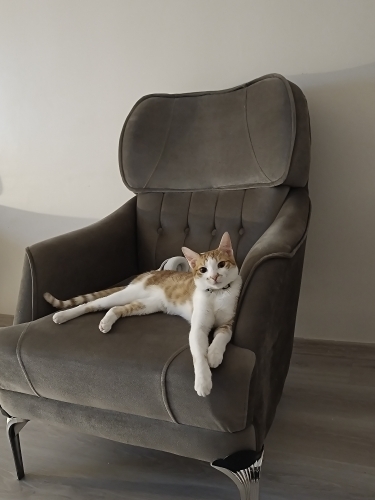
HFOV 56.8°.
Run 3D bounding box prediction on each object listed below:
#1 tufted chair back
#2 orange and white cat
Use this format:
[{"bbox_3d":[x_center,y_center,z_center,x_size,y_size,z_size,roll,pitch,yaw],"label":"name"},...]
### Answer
[{"bbox_3d":[0.075,-0.207,1.202,0.620,0.640,0.210,2,-8,23],"label":"tufted chair back"},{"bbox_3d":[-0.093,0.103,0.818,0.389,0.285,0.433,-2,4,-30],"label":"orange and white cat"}]

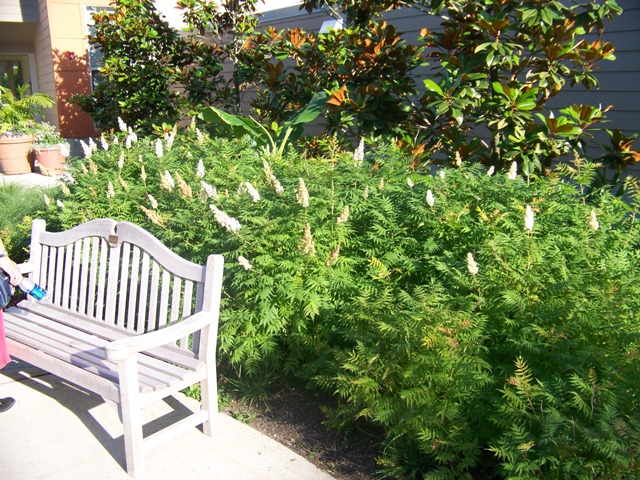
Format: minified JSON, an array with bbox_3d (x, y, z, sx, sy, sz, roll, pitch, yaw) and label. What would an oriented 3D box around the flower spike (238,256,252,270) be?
[{"bbox_3d":[-0.376,0.118,3.250,0.090,0.047,0.047,41,0,-18],"label":"flower spike"}]

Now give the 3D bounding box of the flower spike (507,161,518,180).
[{"bbox_3d":[1.311,-0.470,4.400,0.055,0.125,0.055,8,12,0],"label":"flower spike"}]

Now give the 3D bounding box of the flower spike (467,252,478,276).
[{"bbox_3d":[0.697,0.109,2.950,0.045,0.100,0.045,-12,12,0],"label":"flower spike"}]

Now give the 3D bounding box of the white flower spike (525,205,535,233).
[{"bbox_3d":[1.117,-0.115,3.450,0.045,0.135,0.045,-3,12,0],"label":"white flower spike"}]

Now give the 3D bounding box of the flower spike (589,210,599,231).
[{"bbox_3d":[1.484,-0.105,3.500,0.045,0.108,0.045,-7,12,0],"label":"flower spike"}]

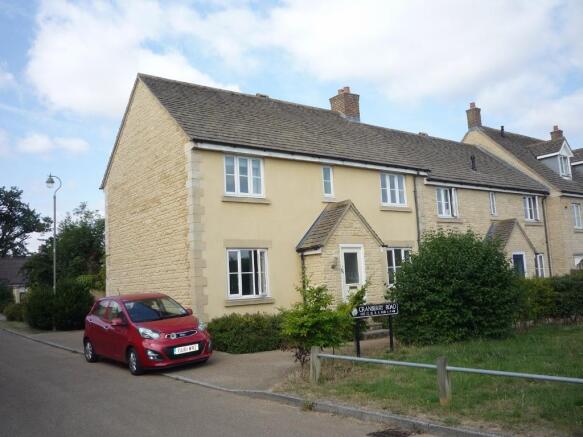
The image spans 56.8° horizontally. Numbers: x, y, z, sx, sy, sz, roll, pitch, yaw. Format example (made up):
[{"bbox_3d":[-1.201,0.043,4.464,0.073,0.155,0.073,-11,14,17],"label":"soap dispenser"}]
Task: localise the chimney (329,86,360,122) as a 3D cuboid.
[{"bbox_3d":[2.195,-4.635,22.089,0.830,1.530,0.900,2,-8,-36],"label":"chimney"}]

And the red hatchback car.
[{"bbox_3d":[-3.139,2.363,11.623,1.620,1.480,3.595,0,-6,-40],"label":"red hatchback car"}]

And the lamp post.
[{"bbox_3d":[-9.881,1.340,22.423,0.610,6.600,0.340,2,-8,-36],"label":"lamp post"}]

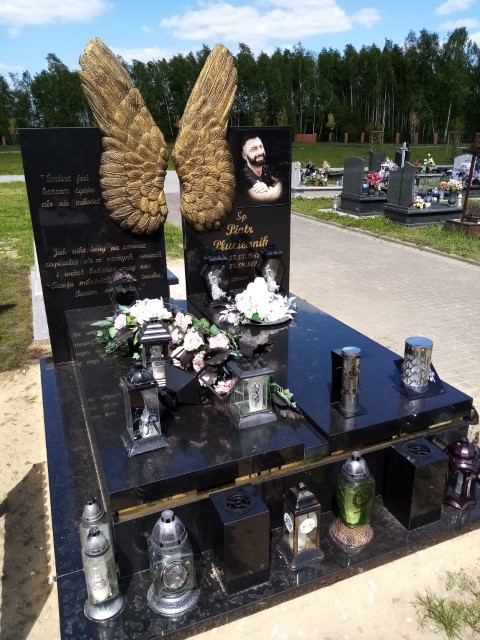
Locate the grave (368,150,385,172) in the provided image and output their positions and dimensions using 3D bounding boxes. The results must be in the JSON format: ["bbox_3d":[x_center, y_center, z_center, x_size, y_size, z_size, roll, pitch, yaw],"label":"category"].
[{"bbox_3d":[4.236,-4.815,15.006,0.500,0.860,0.170,-8,22,-21],"label":"grave"}]

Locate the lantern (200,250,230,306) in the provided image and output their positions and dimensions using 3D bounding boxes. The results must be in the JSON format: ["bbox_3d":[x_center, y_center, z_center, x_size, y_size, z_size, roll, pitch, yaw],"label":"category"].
[{"bbox_3d":[-0.161,-0.292,3.265,0.172,0.365,0.165,-9,22,-21],"label":"lantern"}]

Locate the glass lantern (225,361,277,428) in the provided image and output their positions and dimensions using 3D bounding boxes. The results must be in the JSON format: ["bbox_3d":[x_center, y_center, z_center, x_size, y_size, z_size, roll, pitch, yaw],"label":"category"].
[{"bbox_3d":[0.041,0.272,1.941,0.166,0.245,0.170,-9,22,-21],"label":"glass lantern"}]

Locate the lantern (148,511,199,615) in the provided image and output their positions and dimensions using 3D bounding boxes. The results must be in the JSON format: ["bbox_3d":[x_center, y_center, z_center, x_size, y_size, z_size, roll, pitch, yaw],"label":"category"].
[{"bbox_3d":[-0.216,0.742,1.511,0.163,0.325,0.163,0,20,0],"label":"lantern"}]

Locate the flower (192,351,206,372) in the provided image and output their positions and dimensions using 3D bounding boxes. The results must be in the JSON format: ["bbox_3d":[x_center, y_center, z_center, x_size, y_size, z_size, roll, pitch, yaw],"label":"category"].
[{"bbox_3d":[-0.193,0.198,2.290,0.060,0.080,0.060,-9,22,-21],"label":"flower"}]

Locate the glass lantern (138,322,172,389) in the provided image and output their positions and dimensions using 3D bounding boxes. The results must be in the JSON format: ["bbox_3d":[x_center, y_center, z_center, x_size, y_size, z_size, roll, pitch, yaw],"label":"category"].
[{"bbox_3d":[-0.373,0.139,2.093,0.130,0.300,0.130,-6,21,-15],"label":"glass lantern"}]

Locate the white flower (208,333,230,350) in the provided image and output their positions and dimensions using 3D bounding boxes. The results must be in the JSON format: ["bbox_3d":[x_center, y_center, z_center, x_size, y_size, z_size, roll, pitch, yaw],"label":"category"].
[{"bbox_3d":[-0.099,0.104,2.324,0.106,0.072,0.096,-1,21,-2],"label":"white flower"}]

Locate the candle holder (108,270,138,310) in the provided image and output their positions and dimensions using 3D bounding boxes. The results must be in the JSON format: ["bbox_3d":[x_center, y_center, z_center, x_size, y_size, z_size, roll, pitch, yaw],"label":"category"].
[{"bbox_3d":[-0.730,-0.184,2.988,0.158,0.277,0.144,-8,22,-21],"label":"candle holder"}]

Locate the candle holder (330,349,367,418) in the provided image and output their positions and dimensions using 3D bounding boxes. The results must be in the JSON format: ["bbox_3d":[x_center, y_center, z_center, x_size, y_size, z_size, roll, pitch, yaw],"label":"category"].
[{"bbox_3d":[0.458,0.246,1.967,0.110,0.268,0.120,-9,22,-21],"label":"candle holder"}]

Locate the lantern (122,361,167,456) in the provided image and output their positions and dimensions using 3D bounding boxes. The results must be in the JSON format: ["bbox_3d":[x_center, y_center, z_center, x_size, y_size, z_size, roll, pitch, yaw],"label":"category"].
[{"bbox_3d":[-0.356,0.304,1.753,0.148,0.324,0.150,-9,22,-21],"label":"lantern"}]

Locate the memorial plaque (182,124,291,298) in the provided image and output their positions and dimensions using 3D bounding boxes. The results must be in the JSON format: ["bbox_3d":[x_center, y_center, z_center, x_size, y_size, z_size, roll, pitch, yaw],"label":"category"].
[{"bbox_3d":[-0.018,-0.658,3.465,0.803,1.350,0.084,-9,22,-21],"label":"memorial plaque"}]

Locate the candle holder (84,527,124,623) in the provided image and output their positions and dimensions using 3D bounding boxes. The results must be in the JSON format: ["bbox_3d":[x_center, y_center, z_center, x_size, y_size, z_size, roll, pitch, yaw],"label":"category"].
[{"bbox_3d":[-0.436,0.770,1.493,0.126,0.309,0.126,-9,22,-21],"label":"candle holder"}]

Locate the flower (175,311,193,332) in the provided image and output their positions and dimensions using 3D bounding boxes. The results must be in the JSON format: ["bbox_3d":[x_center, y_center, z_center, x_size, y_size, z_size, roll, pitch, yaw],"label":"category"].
[{"bbox_3d":[-0.306,0.008,2.605,0.089,0.094,0.084,-3,20,-7],"label":"flower"}]

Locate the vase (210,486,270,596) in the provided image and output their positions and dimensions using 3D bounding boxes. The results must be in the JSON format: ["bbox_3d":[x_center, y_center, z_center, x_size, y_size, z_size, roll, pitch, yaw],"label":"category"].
[{"bbox_3d":[-0.001,0.751,1.655,0.153,0.310,0.143,-8,22,-21],"label":"vase"}]

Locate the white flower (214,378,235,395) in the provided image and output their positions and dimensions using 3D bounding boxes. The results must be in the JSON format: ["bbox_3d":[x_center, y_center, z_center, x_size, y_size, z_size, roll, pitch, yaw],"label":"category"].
[{"bbox_3d":[-0.064,0.275,1.990,0.083,0.065,0.074,-1,21,-2],"label":"white flower"}]

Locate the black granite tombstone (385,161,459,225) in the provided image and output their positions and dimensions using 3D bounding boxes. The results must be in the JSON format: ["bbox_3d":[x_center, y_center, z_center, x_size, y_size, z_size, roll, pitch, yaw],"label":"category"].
[{"bbox_3d":[3.641,-2.502,9.387,1.450,1.120,0.850,-9,22,-21],"label":"black granite tombstone"}]

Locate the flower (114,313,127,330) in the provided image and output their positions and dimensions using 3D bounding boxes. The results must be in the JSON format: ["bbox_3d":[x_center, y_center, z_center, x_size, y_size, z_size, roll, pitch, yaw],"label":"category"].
[{"bbox_3d":[-0.647,0.011,2.604,0.069,0.084,0.069,-6,21,-14],"label":"flower"}]

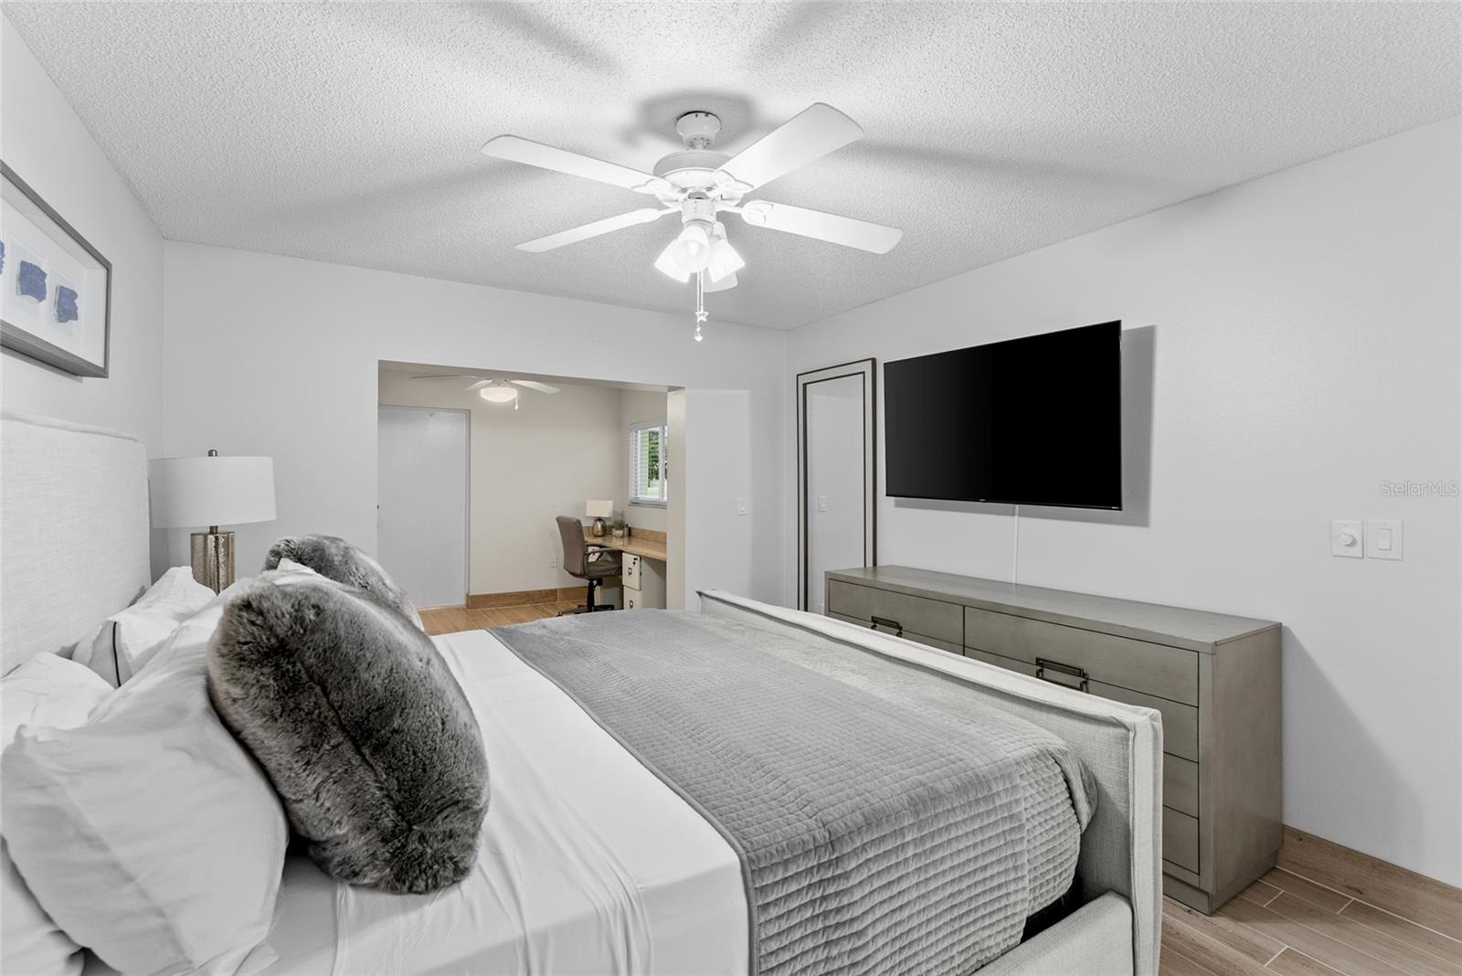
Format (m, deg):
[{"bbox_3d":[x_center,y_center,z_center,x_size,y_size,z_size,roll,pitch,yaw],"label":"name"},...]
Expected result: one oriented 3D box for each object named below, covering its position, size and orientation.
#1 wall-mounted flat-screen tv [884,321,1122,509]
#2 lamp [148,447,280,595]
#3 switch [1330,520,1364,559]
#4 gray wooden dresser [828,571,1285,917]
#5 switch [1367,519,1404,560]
[{"bbox_3d":[1.266,-0.317,3.023,0.060,0.770,1.290,-1,2,-33],"label":"wall-mounted flat-screen tv"},{"bbox_3d":[-2.011,0.198,2.380,0.370,0.690,0.370,-1,1,-33],"label":"lamp"},{"bbox_3d":[2.014,0.166,1.997,0.022,0.122,0.075,-1,1,-33],"label":"switch"},{"bbox_3d":[1.224,0.887,2.761,0.523,0.837,1.778,-1,1,-32],"label":"gray wooden dresser"},{"bbox_3d":[2.066,0.163,1.927,0.012,0.124,0.078,-1,1,-33],"label":"switch"}]

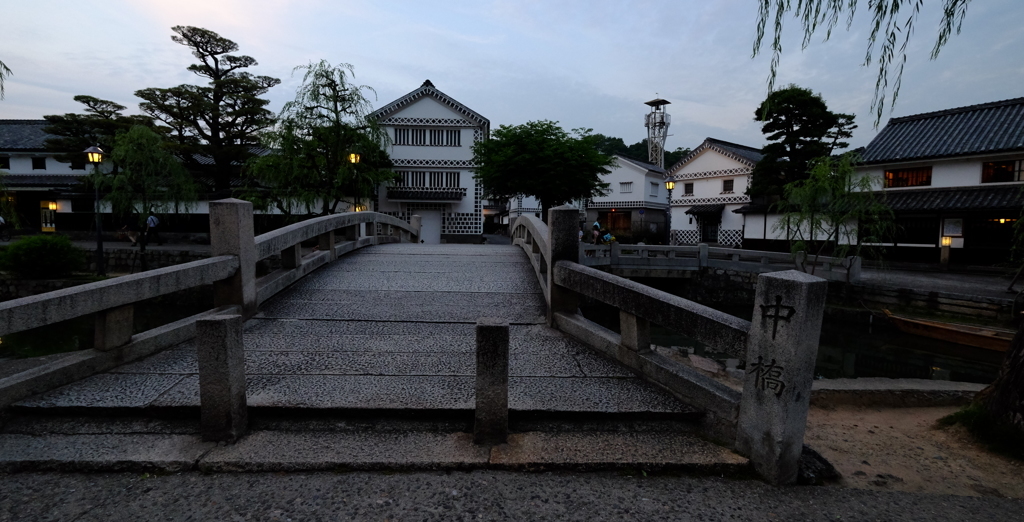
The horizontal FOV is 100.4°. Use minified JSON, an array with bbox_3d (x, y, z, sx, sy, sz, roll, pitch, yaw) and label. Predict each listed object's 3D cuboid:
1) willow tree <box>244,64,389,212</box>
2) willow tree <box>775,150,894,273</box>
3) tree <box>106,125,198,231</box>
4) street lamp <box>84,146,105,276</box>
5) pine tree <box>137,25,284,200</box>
[{"bbox_3d":[-8.825,-4.833,19.690,6.300,8.560,5.800,-1,5,-24],"label":"willow tree"},{"bbox_3d":[6.942,-0.735,9.264,2.200,3.190,2.100,4,6,37],"label":"willow tree"},{"bbox_3d":[-14.040,-2.385,16.678,2.950,5.780,2.800,-3,6,-40],"label":"tree"},{"bbox_3d":[-16.022,-1.924,16.516,0.580,4.930,0.580,-4,6,-44],"label":"street lamp"},{"bbox_3d":[-18.965,-7.857,26.785,7.800,13.220,7.400,-2,5,-35],"label":"pine tree"}]

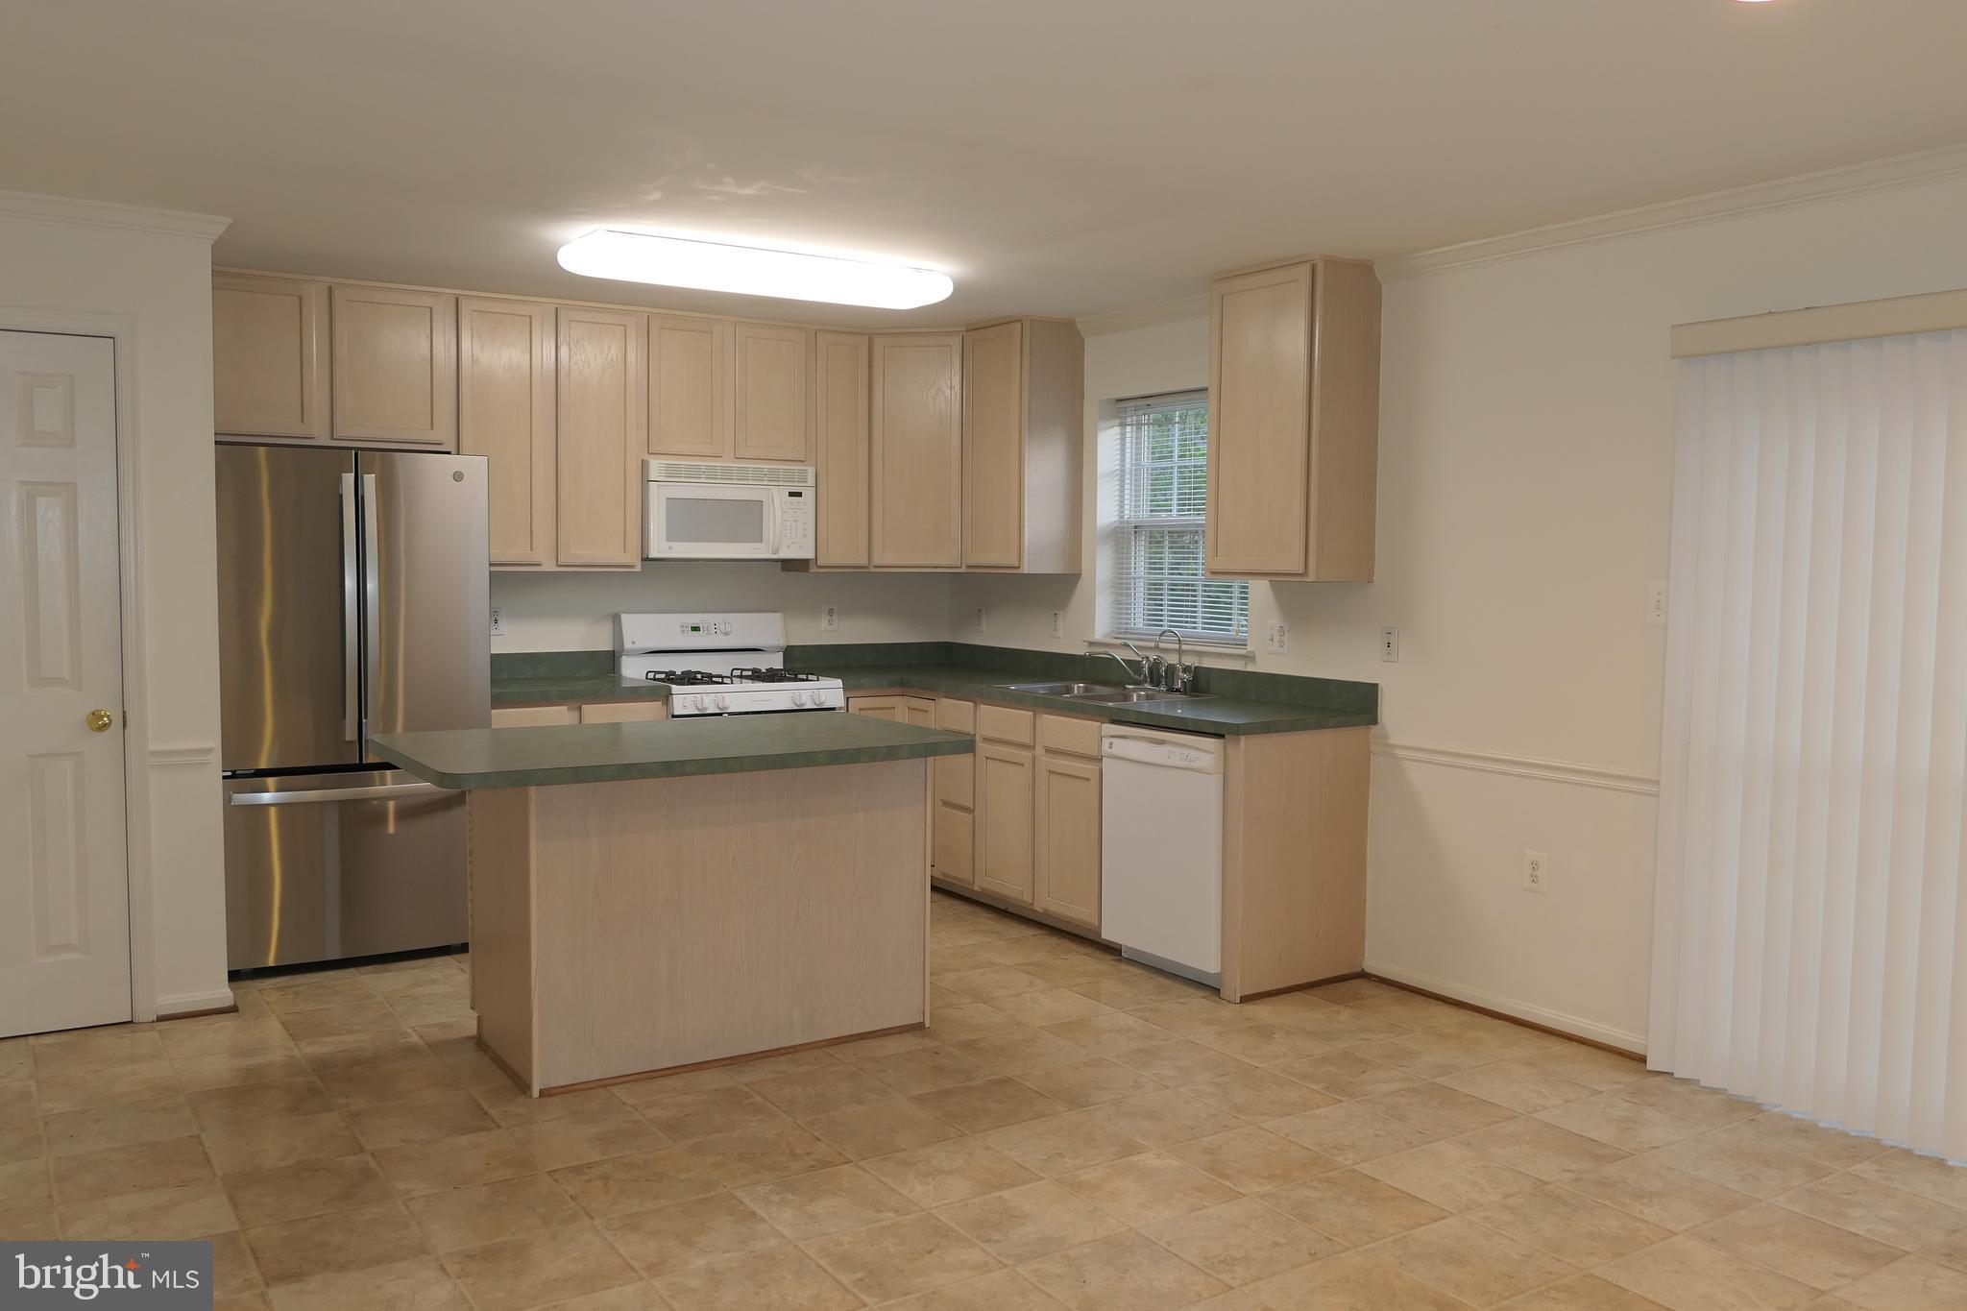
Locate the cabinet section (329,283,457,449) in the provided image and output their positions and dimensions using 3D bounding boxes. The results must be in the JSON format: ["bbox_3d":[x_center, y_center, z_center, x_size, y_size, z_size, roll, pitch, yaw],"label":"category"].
[{"bbox_3d":[-2.280,-1.076,5.825,0.460,0.595,0.322,-2,4,-33],"label":"cabinet section"}]

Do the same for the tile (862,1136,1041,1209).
[{"bbox_3d":[-0.074,1.204,3.568,0.317,0.010,0.314,-2,4,-33],"label":"tile"}]

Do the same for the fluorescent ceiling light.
[{"bbox_3d":[-0.738,-1.303,5.220,1.360,0.090,0.310,-2,4,-33],"label":"fluorescent ceiling light"}]

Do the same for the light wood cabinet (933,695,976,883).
[{"bbox_3d":[0.126,0.540,6.361,0.580,0.735,0.300,-2,4,-33],"label":"light wood cabinet"}]

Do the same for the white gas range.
[{"bbox_3d":[-1.055,0.418,6.562,0.762,1.173,0.680,-1,4,-33],"label":"white gas range"}]

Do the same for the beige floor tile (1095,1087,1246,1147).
[{"bbox_3d":[0.464,1.190,3.922,0.317,0.010,0.314,-2,4,-33],"label":"beige floor tile"}]

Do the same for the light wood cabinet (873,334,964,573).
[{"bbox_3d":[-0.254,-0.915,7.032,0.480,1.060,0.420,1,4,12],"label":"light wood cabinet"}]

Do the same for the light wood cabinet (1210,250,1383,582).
[{"bbox_3d":[1.066,-0.798,5.342,0.304,1.067,0.548,-1,4,-33],"label":"light wood cabinet"}]

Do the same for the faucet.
[{"bbox_3d":[0.741,0.023,5.885,0.160,0.243,0.085,-2,4,-34],"label":"faucet"}]

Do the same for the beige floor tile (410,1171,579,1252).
[{"bbox_3d":[-1.042,1.191,3.267,0.308,0.010,0.308,-2,4,-33],"label":"beige floor tile"}]

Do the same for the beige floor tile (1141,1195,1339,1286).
[{"bbox_3d":[0.531,1.218,3.186,0.305,0.010,0.305,-1,4,-33],"label":"beige floor tile"}]

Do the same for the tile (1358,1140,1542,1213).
[{"bbox_3d":[1.084,1.218,3.567,0.317,0.010,0.314,-2,4,-33],"label":"tile"}]

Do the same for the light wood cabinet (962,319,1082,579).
[{"bbox_3d":[0.172,-0.887,6.626,0.320,1.059,0.455,-2,4,-34],"label":"light wood cabinet"}]

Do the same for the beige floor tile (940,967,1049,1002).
[{"bbox_3d":[0.040,1.104,5.130,0.305,0.010,0.305,-1,4,-33],"label":"beige floor tile"}]

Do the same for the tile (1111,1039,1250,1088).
[{"bbox_3d":[0.557,1.156,4.316,0.305,0.010,0.305,-1,4,-33],"label":"tile"}]

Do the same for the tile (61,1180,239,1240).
[{"bbox_3d":[-1.788,1.206,3.263,0.320,0.010,0.320,-2,4,-33],"label":"tile"}]

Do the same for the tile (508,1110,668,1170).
[{"bbox_3d":[-0.949,1.165,3.704,0.308,0.010,0.308,-2,4,-33],"label":"tile"}]

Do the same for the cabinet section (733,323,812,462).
[{"bbox_3d":[-0.988,-1.117,6.670,0.367,0.595,0.322,-2,4,-33],"label":"cabinet section"}]

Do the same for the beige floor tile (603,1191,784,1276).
[{"bbox_3d":[-0.604,1.201,3.175,0.308,0.010,0.308,-2,4,-33],"label":"beige floor tile"}]

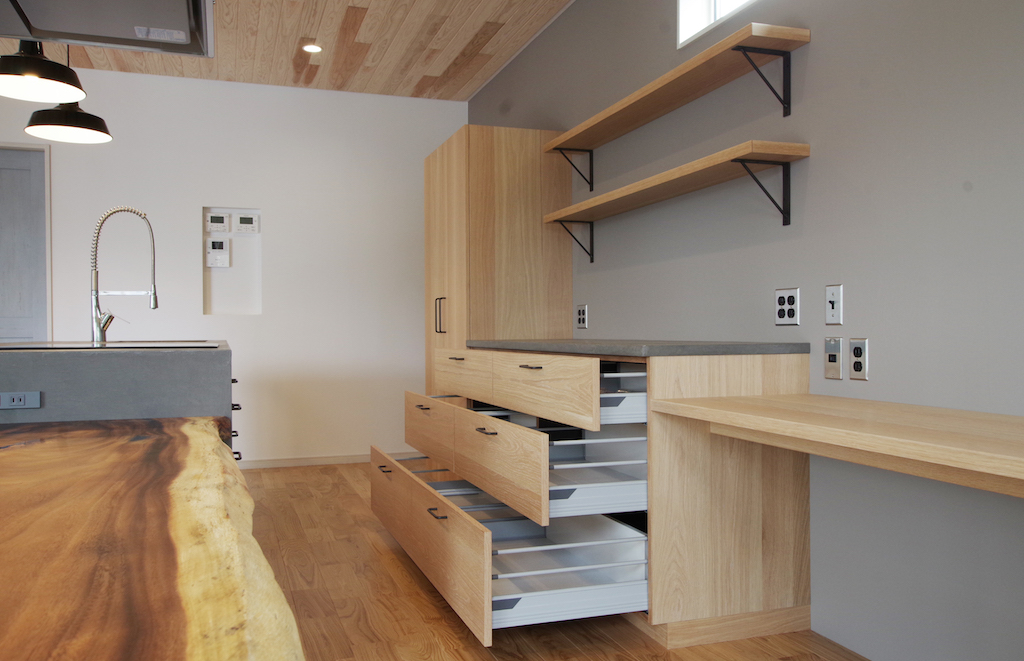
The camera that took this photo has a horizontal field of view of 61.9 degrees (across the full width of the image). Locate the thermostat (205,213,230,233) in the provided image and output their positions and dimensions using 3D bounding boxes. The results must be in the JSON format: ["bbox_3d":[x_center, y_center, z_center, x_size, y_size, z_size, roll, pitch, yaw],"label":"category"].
[{"bbox_3d":[-1.914,-0.699,5.552,0.144,0.115,0.024,0,0,-19],"label":"thermostat"}]

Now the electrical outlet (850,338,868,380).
[{"bbox_3d":[0.933,0.079,2.303,0.010,0.114,0.070,0,0,-18],"label":"electrical outlet"}]

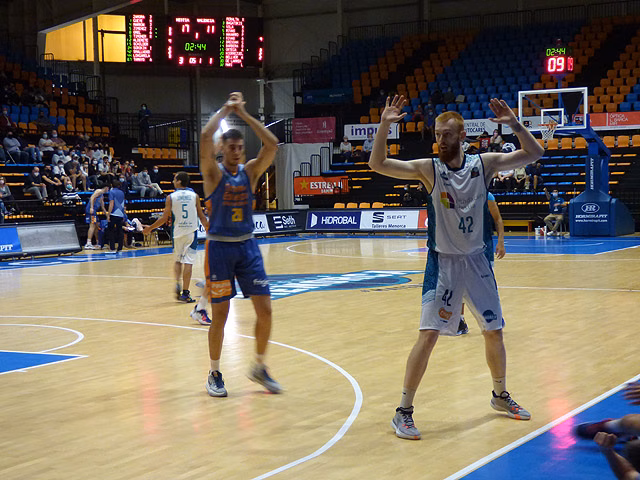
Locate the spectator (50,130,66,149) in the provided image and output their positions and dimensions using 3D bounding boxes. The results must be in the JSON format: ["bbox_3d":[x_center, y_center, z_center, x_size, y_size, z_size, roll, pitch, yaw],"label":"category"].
[{"bbox_3d":[-9.041,-3.165,40.220,0.750,1.240,0.560,1,3,42],"label":"spectator"}]

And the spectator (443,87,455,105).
[{"bbox_3d":[5.351,-5.673,48.208,0.520,1.220,0.720,0,3,28],"label":"spectator"}]

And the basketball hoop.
[{"bbox_3d":[5.983,-2.833,30.500,0.470,0.460,0.560,0,3,30],"label":"basketball hoop"}]

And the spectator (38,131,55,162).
[{"bbox_3d":[-9.243,-3.098,39.871,0.750,1.220,0.540,1,3,42],"label":"spectator"}]

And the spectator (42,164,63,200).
[{"bbox_3d":[-8.112,-1.744,35.321,0.650,1.080,0.520,1,3,38],"label":"spectator"}]

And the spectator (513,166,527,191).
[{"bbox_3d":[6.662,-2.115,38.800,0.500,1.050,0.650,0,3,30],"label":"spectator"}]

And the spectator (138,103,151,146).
[{"bbox_3d":[-7.232,-4.747,48.000,0.520,1.730,0.360,-2,3,-12],"label":"spectator"}]

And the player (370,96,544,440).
[{"bbox_3d":[0.891,0.152,7.527,1.150,2.110,0.640,-2,3,-20],"label":"player"}]

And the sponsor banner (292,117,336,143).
[{"bbox_3d":[-0.215,-4.557,48.163,2.060,1.000,0.050,0,3,28],"label":"sponsor banner"}]

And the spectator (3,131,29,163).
[{"bbox_3d":[-9.889,-3.009,37.891,0.720,1.080,0.580,1,3,36],"label":"spectator"}]

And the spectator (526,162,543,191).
[{"bbox_3d":[7.296,-2.184,39.617,0.550,1.030,0.650,0,3,27],"label":"spectator"}]

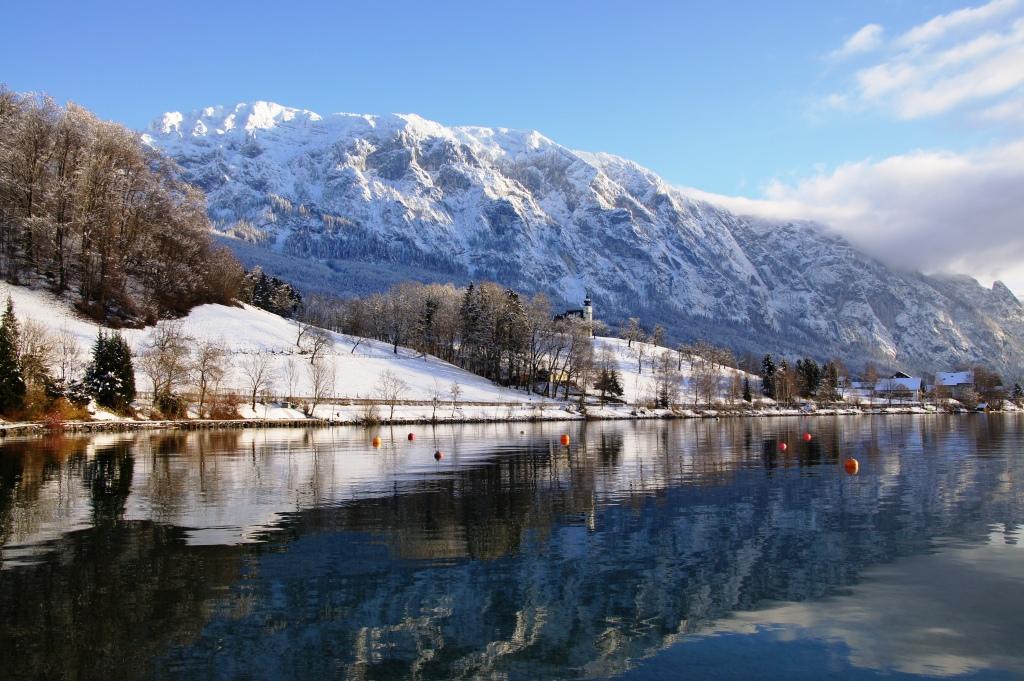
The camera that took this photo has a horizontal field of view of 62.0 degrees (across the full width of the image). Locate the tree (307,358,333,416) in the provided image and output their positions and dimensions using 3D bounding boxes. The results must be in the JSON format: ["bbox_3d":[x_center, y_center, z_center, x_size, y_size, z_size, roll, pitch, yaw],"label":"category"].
[{"bbox_3d":[-32.964,8.091,146.000,4.450,10.020,4.450,1,-5,-13],"label":"tree"}]

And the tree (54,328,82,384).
[{"bbox_3d":[-71.784,2.428,138.000,4.530,9.390,4.530,2,-5,-27],"label":"tree"}]

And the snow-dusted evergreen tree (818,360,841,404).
[{"bbox_3d":[122.890,15.870,330.000,8.520,16.260,8.520,-2,-5,20],"label":"snow-dusted evergreen tree"}]

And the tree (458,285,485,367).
[{"bbox_3d":[-12.255,-4.236,258.000,7.870,26.020,7.870,0,-5,-3],"label":"tree"}]

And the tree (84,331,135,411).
[{"bbox_3d":[-59.950,4.470,127.000,7.450,11.920,7.450,2,-5,-25],"label":"tree"}]

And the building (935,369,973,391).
[{"bbox_3d":[296.165,28.246,570.000,25.090,15.710,13.000,-2,-5,27],"label":"building"}]

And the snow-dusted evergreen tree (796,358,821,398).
[{"bbox_3d":[116.500,14.930,335.000,9.430,15.720,9.430,-2,-5,19],"label":"snow-dusted evergreen tree"}]

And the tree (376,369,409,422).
[{"bbox_3d":[-23.037,10.324,163.000,6.500,9.940,6.500,1,-5,-8],"label":"tree"}]

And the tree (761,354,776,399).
[{"bbox_3d":[111.312,15.840,370.000,6.940,19.530,6.940,-1,-5,17],"label":"tree"}]

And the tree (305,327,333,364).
[{"bbox_3d":[-43.570,1.130,192.000,6.310,8.560,6.310,1,-5,-13],"label":"tree"}]

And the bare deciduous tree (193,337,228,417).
[{"bbox_3d":[-49.510,6.080,140.000,5.910,12.810,5.910,1,-5,-19],"label":"bare deciduous tree"}]

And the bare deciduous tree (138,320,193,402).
[{"bbox_3d":[-54.458,3.536,134.000,8.490,12.730,8.490,2,-5,-22],"label":"bare deciduous tree"}]

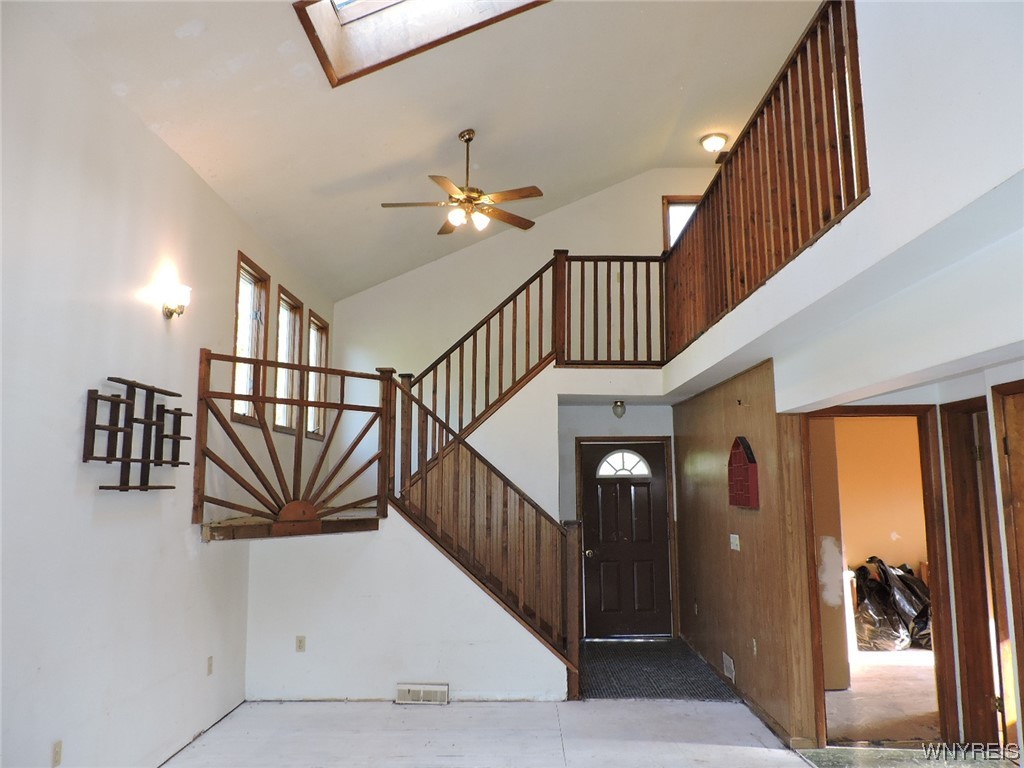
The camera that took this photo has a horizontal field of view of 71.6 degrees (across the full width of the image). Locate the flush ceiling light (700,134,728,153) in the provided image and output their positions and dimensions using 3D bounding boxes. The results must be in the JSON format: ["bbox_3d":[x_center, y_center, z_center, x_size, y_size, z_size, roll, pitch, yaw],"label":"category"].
[{"bbox_3d":[2.124,-2.503,7.438,0.280,0.130,0.280,0,-8,1],"label":"flush ceiling light"}]

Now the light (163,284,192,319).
[{"bbox_3d":[-1.965,-0.477,4.196,0.160,0.205,0.135,0,-8,1],"label":"light"}]

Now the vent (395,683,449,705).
[{"bbox_3d":[-0.669,2.312,5.307,0.390,0.136,0.070,0,-8,1],"label":"vent"}]

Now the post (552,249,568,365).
[{"bbox_3d":[0.473,-0.723,6.799,0.135,1.110,0.135,0,-8,1],"label":"post"}]

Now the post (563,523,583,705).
[{"bbox_3d":[0.468,1.727,5.456,0.135,1.326,0.135,0,-8,1],"label":"post"}]

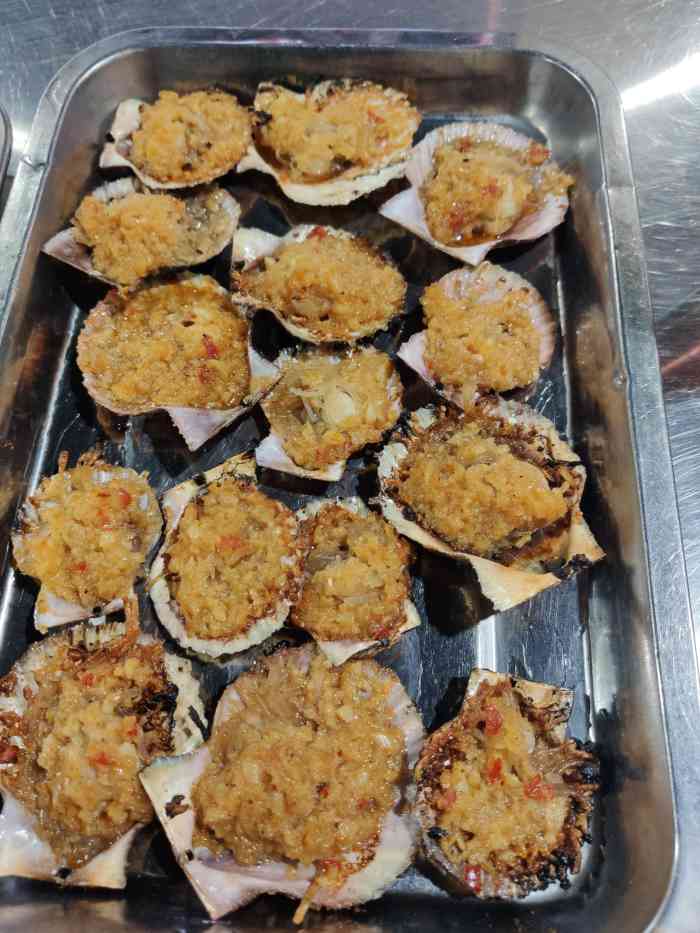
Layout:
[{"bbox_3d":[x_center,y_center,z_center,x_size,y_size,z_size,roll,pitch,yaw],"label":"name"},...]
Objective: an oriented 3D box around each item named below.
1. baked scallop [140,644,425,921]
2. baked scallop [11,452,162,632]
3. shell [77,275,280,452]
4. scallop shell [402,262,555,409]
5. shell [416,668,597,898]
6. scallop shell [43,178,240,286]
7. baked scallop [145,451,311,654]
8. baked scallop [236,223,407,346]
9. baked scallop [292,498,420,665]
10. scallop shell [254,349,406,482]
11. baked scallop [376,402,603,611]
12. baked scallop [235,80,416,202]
[{"bbox_3d":[-0.017,0.117,0.261,0.095,0.029,0.084,-32,69,-12],"label":"baked scallop"},{"bbox_3d":[-0.112,0.032,0.304,0.062,0.024,0.068,-8,66,-2],"label":"baked scallop"},{"bbox_3d":[-0.083,-0.052,0.339,0.078,0.027,0.093,-37,70,-13],"label":"shell"},{"bbox_3d":[0.060,-0.058,0.329,0.065,0.027,0.072,26,71,11],"label":"scallop shell"},{"bbox_3d":[0.059,0.121,0.272,0.068,0.029,0.078,10,68,6],"label":"shell"},{"bbox_3d":[-0.107,-0.123,0.371,0.076,0.027,0.078,34,71,15],"label":"scallop shell"},{"bbox_3d":[-0.050,0.041,0.298,0.064,0.025,0.073,-21,67,-7],"label":"baked scallop"},{"bbox_3d":[-0.015,-0.092,0.365,0.088,0.028,0.074,-2,67,1],"label":"baked scallop"},{"bbox_3d":[0.000,0.046,0.289,0.049,0.028,0.065,-10,69,-3],"label":"baked scallop"},{"bbox_3d":[-0.009,-0.024,0.337,0.065,0.027,0.070,12,68,7],"label":"scallop shell"},{"bbox_3d":[0.057,0.012,0.299,0.074,0.033,0.098,-40,73,-13],"label":"baked scallop"},{"bbox_3d":[-0.010,-0.170,0.373,0.088,0.030,0.072,6,69,4],"label":"baked scallop"}]

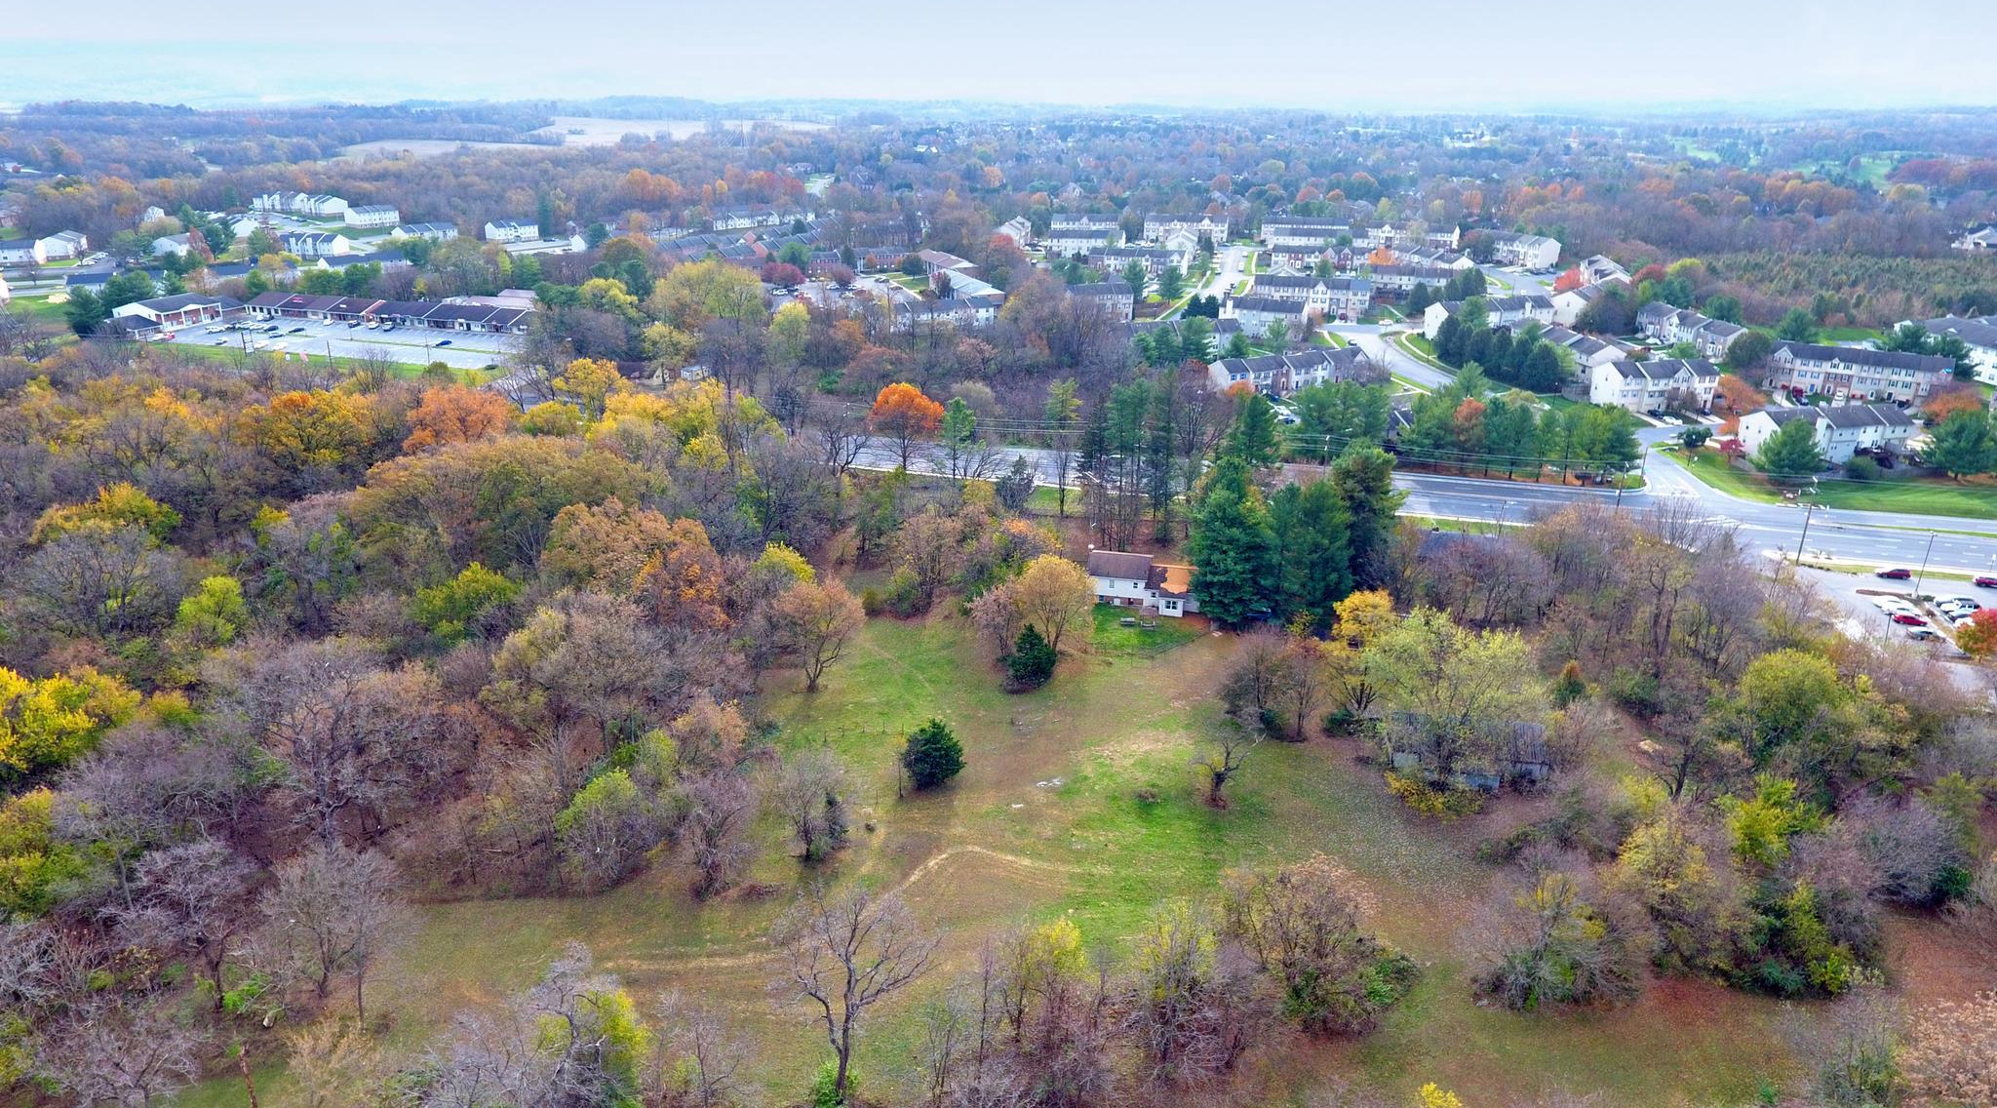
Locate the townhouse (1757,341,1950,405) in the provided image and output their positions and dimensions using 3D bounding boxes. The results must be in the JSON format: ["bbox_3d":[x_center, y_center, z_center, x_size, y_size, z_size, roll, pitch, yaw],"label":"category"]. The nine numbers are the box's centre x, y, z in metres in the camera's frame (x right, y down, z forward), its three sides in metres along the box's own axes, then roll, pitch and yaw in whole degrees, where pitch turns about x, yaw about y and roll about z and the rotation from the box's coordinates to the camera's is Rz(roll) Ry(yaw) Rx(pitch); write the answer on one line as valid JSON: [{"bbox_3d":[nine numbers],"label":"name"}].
[{"bbox_3d":[216.350,-45.700,290.530,36.330,11.310,10.920,16,27,35],"label":"townhouse"}]

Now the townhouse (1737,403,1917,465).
[{"bbox_3d":[172.770,-24.660,240.480,30.500,10.600,11.000,-4,22,-11],"label":"townhouse"}]

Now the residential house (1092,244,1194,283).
[{"bbox_3d":[57.544,-119.333,468.729,38.000,10.500,10.000,7,22,16],"label":"residential house"}]

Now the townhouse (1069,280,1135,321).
[{"bbox_3d":[32.840,-82.390,375.880,21.040,10.800,11.000,-1,21,-3],"label":"townhouse"}]

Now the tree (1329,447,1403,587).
[{"bbox_3d":[52.810,-3.990,165.690,9.770,22.620,9.770,7,22,17],"label":"tree"}]

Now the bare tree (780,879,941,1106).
[{"bbox_3d":[-9.950,31.920,81.420,11.000,18.200,10.380,-3,22,-8],"label":"bare tree"}]

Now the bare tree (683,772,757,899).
[{"bbox_3d":[-25.290,25.930,104.610,6.120,12.430,5.950,-6,22,-15],"label":"bare tree"}]

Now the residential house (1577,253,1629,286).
[{"bbox_3d":[223.862,-102.552,425.178,10.300,11.000,36.000,7,23,18],"label":"residential house"}]

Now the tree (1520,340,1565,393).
[{"bbox_3d":[142.080,-48.520,300.000,10.730,11.640,10.200,0,21,0],"label":"tree"}]

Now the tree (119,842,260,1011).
[{"bbox_3d":[-63.710,30.520,91.780,9.800,14.900,9.800,0,22,0],"label":"tree"}]

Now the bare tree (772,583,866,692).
[{"bbox_3d":[-23.710,11.010,149.420,11.480,14.560,10.910,0,21,0],"label":"bare tree"}]

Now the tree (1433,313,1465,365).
[{"bbox_3d":[119.788,-57.489,306.639,8.000,13.500,8.000,0,21,0],"label":"tree"}]

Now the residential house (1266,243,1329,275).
[{"bbox_3d":[128.270,-124.750,488.640,23.500,10.380,10.630,5,22,13],"label":"residential house"}]

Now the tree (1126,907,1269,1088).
[{"bbox_3d":[15.309,35.156,90.561,10.800,14.500,10.800,0,21,0],"label":"tree"}]

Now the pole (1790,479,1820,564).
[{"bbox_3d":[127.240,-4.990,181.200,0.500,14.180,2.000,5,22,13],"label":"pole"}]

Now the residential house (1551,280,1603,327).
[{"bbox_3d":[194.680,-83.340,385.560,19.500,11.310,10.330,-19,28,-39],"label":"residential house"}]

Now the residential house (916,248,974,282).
[{"bbox_3d":[-21.370,-118.887,473.350,10.700,8.300,40.000,-9,23,-21],"label":"residential house"}]

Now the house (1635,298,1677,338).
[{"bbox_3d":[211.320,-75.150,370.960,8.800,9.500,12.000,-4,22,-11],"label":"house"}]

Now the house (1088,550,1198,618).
[{"bbox_3d":[22.759,3.682,175.072,17.200,7.500,10.000,4,22,10],"label":"house"}]

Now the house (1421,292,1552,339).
[{"bbox_3d":[147.610,-70.890,346.860,36.230,11.480,10.640,-6,22,-14],"label":"house"}]

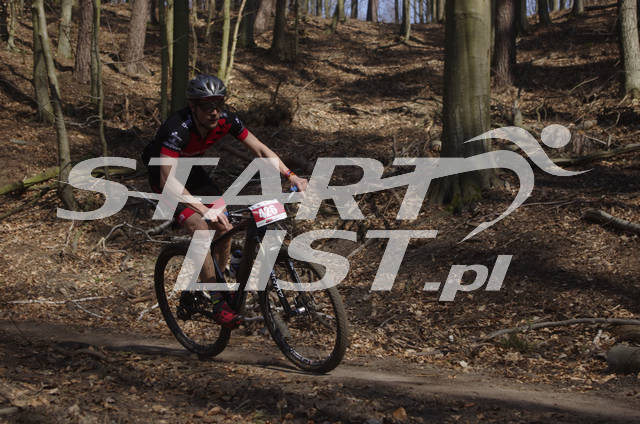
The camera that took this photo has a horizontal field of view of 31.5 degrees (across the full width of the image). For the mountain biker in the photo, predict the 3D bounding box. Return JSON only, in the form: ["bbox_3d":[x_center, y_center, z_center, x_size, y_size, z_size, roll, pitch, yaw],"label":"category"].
[{"bbox_3d":[-0.625,-0.053,6.510,0.694,1.428,0.984,-10,5,-36],"label":"mountain biker"}]

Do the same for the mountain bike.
[{"bbox_3d":[-0.476,0.384,6.475,0.720,1.040,1.815,-20,11,-37],"label":"mountain bike"}]

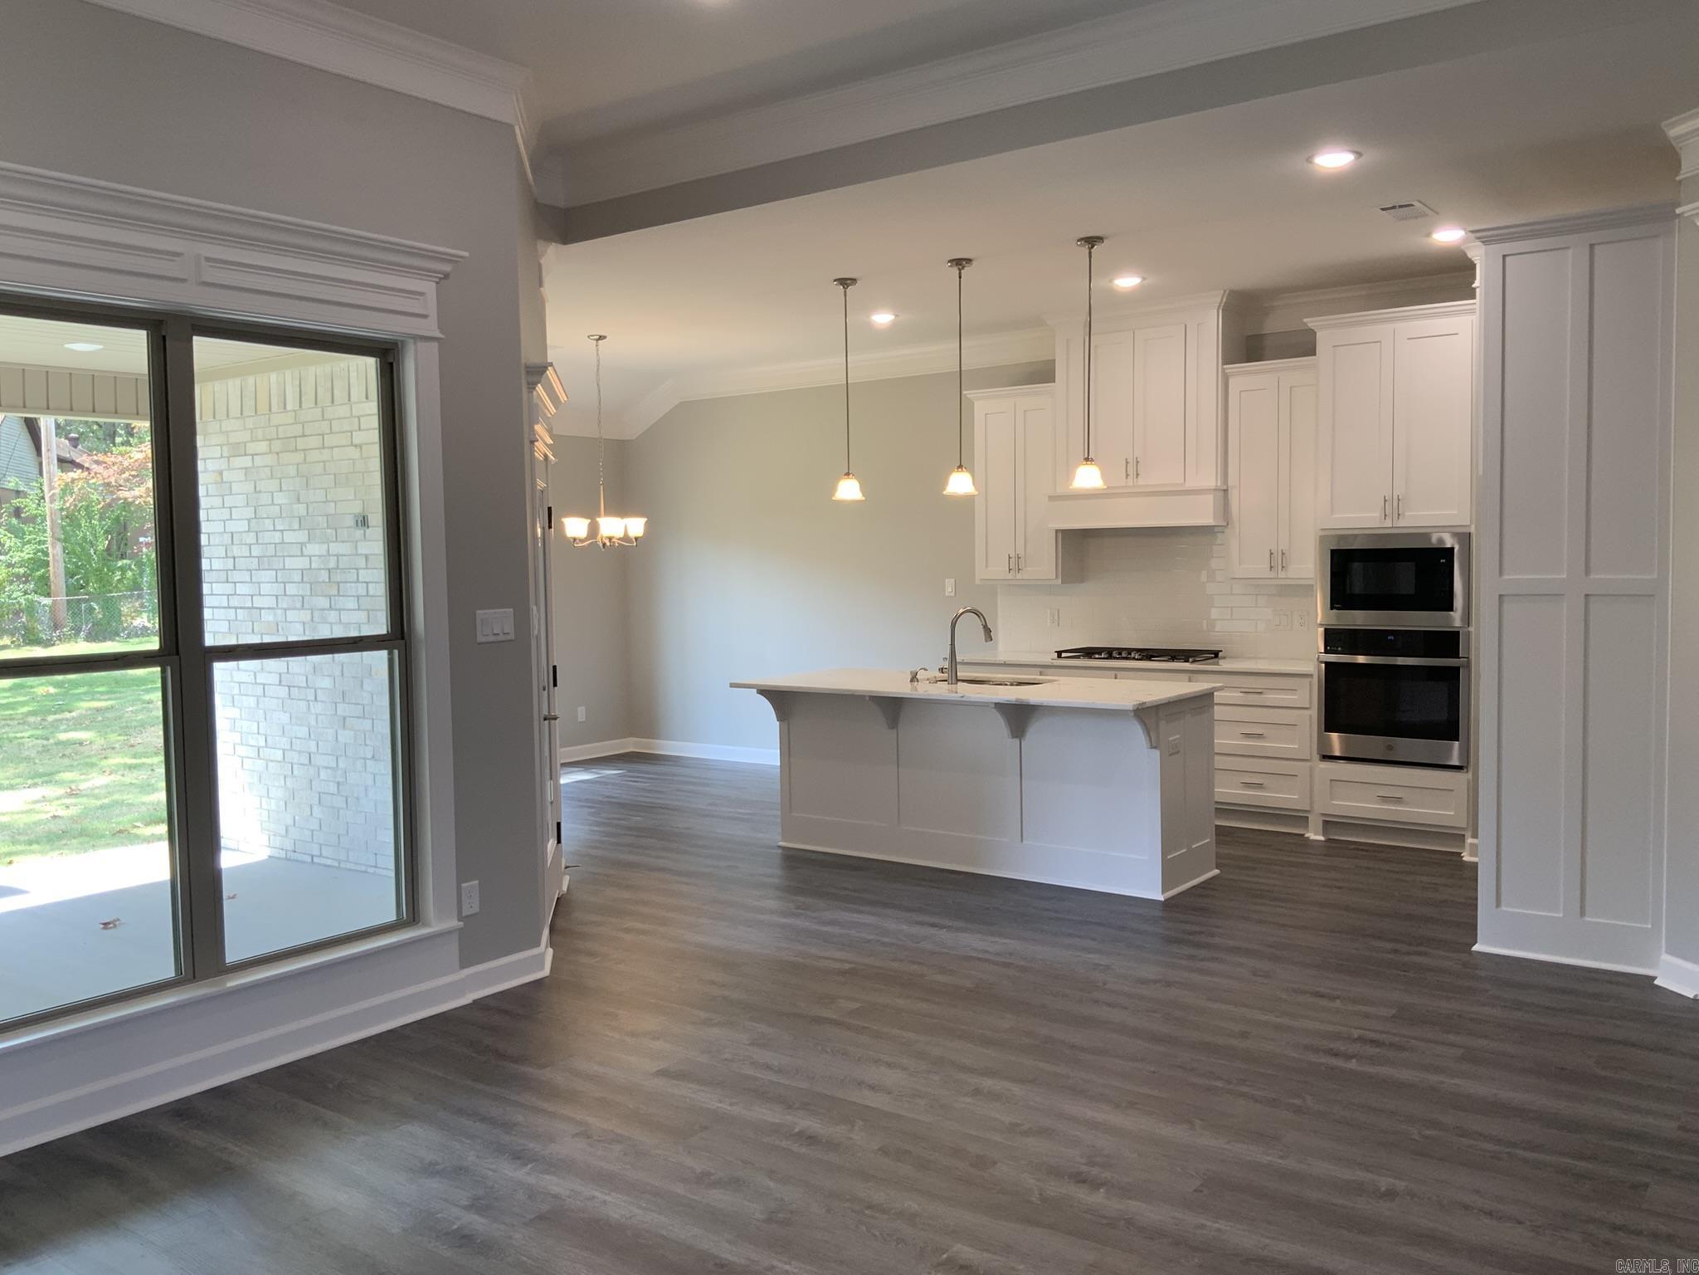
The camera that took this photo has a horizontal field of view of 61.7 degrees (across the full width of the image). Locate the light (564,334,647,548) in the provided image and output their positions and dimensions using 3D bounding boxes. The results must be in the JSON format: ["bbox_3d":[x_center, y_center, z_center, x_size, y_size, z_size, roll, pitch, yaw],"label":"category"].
[{"bbox_3d":[-1.635,-1.272,9.338,0.554,1.367,0.554,-1,4,0],"label":"light"}]

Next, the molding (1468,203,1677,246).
[{"bbox_3d":[2.639,-1.506,5.220,0.685,0.058,0.060,2,4,36],"label":"molding"}]

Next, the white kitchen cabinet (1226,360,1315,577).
[{"bbox_3d":[2.514,-0.932,8.158,0.590,1.253,0.345,2,4,36],"label":"white kitchen cabinet"}]

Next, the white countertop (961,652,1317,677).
[{"bbox_3d":[1.767,0.167,8.577,2.281,0.031,0.644,2,4,37],"label":"white countertop"}]

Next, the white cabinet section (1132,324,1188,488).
[{"bbox_3d":[1.903,-1.352,8.401,0.335,0.910,0.360,2,5,38],"label":"white cabinet section"}]

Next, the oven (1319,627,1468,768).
[{"bbox_3d":[2.984,0.300,7.640,0.765,0.717,0.624,2,4,37],"label":"oven"}]

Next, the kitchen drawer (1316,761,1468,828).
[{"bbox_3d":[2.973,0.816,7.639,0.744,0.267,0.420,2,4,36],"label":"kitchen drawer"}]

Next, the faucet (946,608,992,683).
[{"bbox_3d":[0.629,0.036,7.425,0.275,0.398,0.080,-3,4,-28],"label":"faucet"}]

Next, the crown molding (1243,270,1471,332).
[{"bbox_3d":[2.869,-1.869,7.974,1.360,0.203,0.110,2,4,36],"label":"crown molding"}]

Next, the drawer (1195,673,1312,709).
[{"bbox_3d":[2.365,0.282,8.070,0.672,0.159,0.514,2,4,37],"label":"drawer"}]

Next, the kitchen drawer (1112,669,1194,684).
[{"bbox_3d":[1.903,0.269,8.414,0.443,0.159,0.514,2,4,37],"label":"kitchen drawer"}]

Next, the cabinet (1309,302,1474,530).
[{"bbox_3d":[2.959,-1.134,7.578,0.846,1.116,0.665,2,4,37],"label":"cabinet"}]

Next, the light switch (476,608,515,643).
[{"bbox_3d":[-1.296,-0.043,5.213,0.014,0.118,0.170,2,4,37],"label":"light switch"}]

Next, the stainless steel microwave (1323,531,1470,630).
[{"bbox_3d":[2.949,-0.308,7.564,0.762,0.482,0.473,2,4,37],"label":"stainless steel microwave"}]

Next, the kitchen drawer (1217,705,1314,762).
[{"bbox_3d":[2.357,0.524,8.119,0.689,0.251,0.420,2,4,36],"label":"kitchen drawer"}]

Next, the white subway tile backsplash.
[{"bbox_3d":[1.907,-0.272,8.848,2.275,0.792,0.030,2,4,36],"label":"white subway tile backsplash"}]

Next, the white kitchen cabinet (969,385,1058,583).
[{"bbox_3d":[1.140,-0.962,9.163,0.645,1.234,0.345,2,4,36],"label":"white kitchen cabinet"}]

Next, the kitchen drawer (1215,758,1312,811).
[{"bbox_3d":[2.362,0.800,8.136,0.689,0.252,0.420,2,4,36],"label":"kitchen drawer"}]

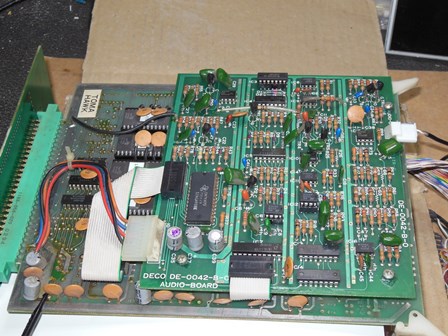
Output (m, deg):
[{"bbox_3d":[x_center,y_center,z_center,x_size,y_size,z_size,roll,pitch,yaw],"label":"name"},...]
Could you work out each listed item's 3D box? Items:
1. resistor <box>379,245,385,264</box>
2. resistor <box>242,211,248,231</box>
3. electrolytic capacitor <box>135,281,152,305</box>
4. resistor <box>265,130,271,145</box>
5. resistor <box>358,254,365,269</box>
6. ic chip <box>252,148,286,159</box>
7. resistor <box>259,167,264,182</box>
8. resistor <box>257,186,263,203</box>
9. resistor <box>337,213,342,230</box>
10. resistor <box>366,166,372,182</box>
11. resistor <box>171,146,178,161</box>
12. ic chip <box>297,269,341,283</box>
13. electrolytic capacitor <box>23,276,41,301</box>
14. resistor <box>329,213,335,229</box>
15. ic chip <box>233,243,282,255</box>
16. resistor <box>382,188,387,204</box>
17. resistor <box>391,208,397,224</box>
[{"bbox_3d":[0.083,0.044,0.340,0.003,0.003,0.008,1,52,6],"label":"resistor"},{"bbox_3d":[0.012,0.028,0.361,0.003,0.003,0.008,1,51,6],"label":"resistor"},{"bbox_3d":[-0.043,0.066,0.342,0.008,0.011,0.008,5,48,1],"label":"electrolytic capacitor"},{"bbox_3d":[0.027,-0.018,0.389,0.003,0.003,0.007,1,50,6],"label":"resistor"},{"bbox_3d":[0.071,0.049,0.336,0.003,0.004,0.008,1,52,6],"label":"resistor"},{"bbox_3d":[0.027,-0.008,0.385,0.019,0.004,0.007,1,49,6],"label":"ic chip"},{"bbox_3d":[0.022,0.003,0.376,0.002,0.002,0.007,1,49,6],"label":"resistor"},{"bbox_3d":[0.021,0.015,0.362,0.003,0.003,0.008,1,50,6],"label":"resistor"},{"bbox_3d":[0.063,0.029,0.350,0.003,0.003,0.009,1,48,6],"label":"resistor"},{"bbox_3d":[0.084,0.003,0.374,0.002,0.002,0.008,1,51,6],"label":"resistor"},{"bbox_3d":[-0.029,-0.009,0.394,0.003,0.003,0.009,3,52,7],"label":"resistor"},{"bbox_3d":[0.049,0.056,0.335,0.021,0.004,0.007,1,52,6],"label":"ic chip"},{"bbox_3d":[-0.104,0.065,0.348,0.008,0.011,0.008,8,45,-3],"label":"electrolytic capacitor"},{"bbox_3d":[0.060,0.029,0.356,0.003,0.003,0.008,1,52,6],"label":"resistor"},{"bbox_3d":[0.018,0.044,0.345,0.026,0.004,0.008,1,52,6],"label":"ic chip"},{"bbox_3d":[0.090,0.015,0.363,0.003,0.003,0.008,1,52,6],"label":"resistor"},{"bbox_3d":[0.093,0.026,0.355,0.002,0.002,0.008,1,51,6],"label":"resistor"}]

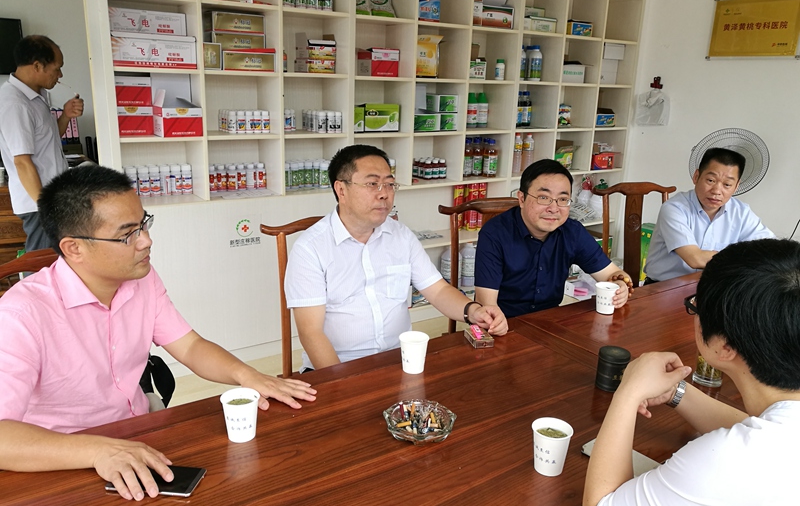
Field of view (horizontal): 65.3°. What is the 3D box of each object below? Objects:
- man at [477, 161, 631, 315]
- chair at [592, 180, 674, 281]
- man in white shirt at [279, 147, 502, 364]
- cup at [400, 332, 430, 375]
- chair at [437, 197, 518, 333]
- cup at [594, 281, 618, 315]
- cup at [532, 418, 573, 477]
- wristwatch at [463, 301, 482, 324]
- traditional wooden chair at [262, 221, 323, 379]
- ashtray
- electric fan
[{"bbox_3d":[0.485,0.292,2.204,0.560,1.225,0.640,0,16,-8],"label":"man"},{"bbox_3d":[1.133,0.225,2.872,0.465,1.040,0.490,-2,16,-13],"label":"chair"},{"bbox_3d":[-0.005,0.338,1.855,0.630,1.290,0.660,-4,17,-21],"label":"man in white shirt"},{"bbox_3d":[0.035,0.254,1.572,0.077,0.087,0.077,2,16,-1],"label":"cup"},{"bbox_3d":[0.406,0.332,2.393,0.465,1.040,0.490,-4,17,-20],"label":"chair"},{"bbox_3d":[0.670,0.150,2.026,0.077,0.087,0.077,2,16,-1],"label":"cup"},{"bbox_3d":[0.286,0.371,1.184,0.077,0.087,0.077,2,16,-1],"label":"cup"},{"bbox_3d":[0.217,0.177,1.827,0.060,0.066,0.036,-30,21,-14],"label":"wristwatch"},{"bbox_3d":[-0.177,0.407,2.051,0.465,1.040,0.490,-5,17,-24],"label":"traditional wooden chair"},{"bbox_3d":[0.041,0.357,1.298,0.150,0.036,0.150,2,16,-1],"label":"ashtray"},{"bbox_3d":[2.033,-0.158,3.968,0.440,1.250,0.420,12,18,32],"label":"electric fan"}]

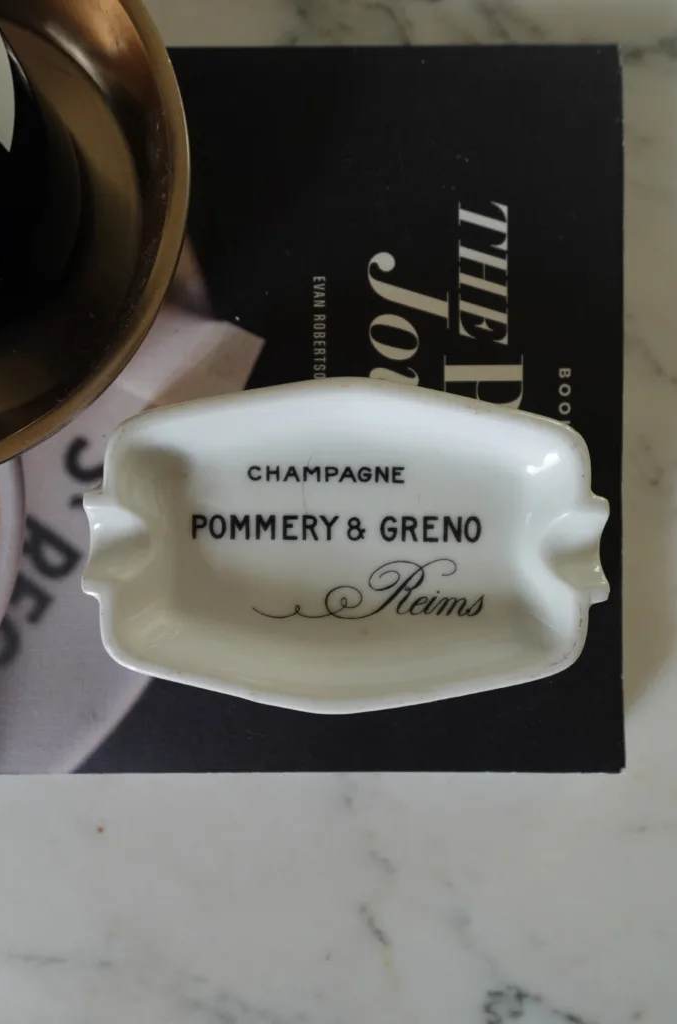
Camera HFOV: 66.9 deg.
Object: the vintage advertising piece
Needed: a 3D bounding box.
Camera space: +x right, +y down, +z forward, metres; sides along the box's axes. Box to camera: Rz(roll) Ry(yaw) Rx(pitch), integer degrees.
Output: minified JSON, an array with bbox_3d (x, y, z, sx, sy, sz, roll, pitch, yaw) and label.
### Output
[{"bbox_3d":[0.002,0.011,0.169,0.160,0.029,0.101,1,89,0],"label":"vintage advertising piece"}]

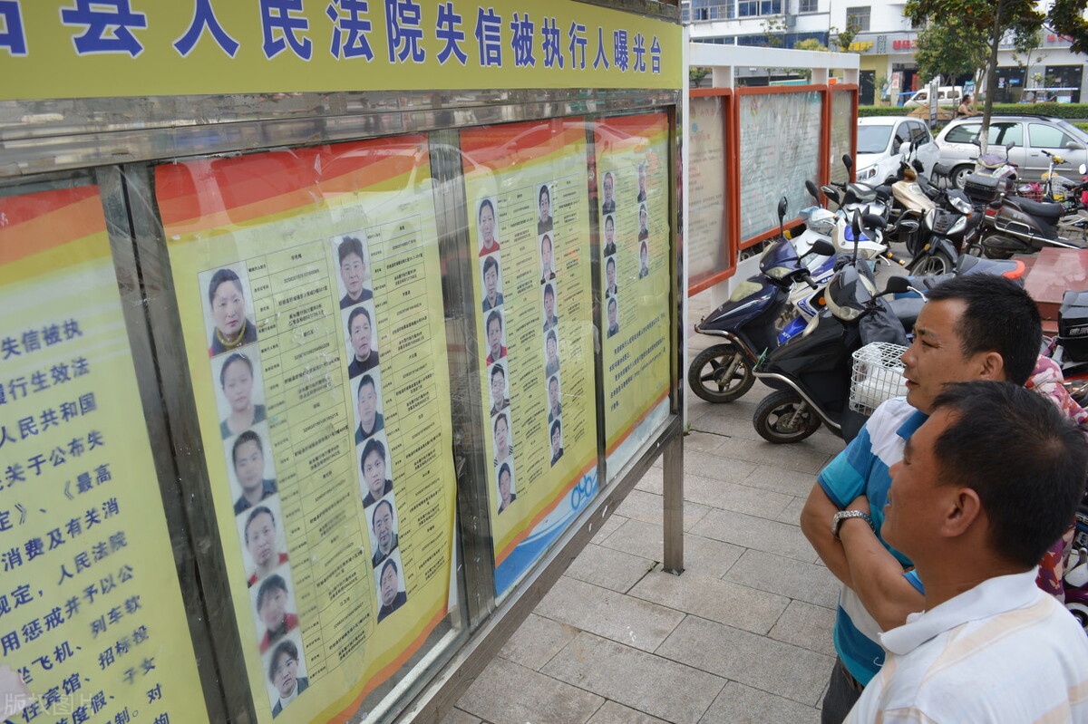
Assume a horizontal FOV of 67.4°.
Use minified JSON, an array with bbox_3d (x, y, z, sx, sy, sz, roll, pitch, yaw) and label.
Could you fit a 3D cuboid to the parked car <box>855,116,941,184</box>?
[{"bbox_3d":[6.146,-3.819,15.585,1.700,1.500,4.000,11,22,40],"label":"parked car"}]

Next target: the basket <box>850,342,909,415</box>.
[{"bbox_3d":[1.613,0.093,3.651,0.290,0.270,0.340,-17,21,-38],"label":"basket"}]

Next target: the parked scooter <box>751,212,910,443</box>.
[{"bbox_3d":[1.975,-0.040,4.314,1.820,1.250,0.700,5,19,27],"label":"parked scooter"}]

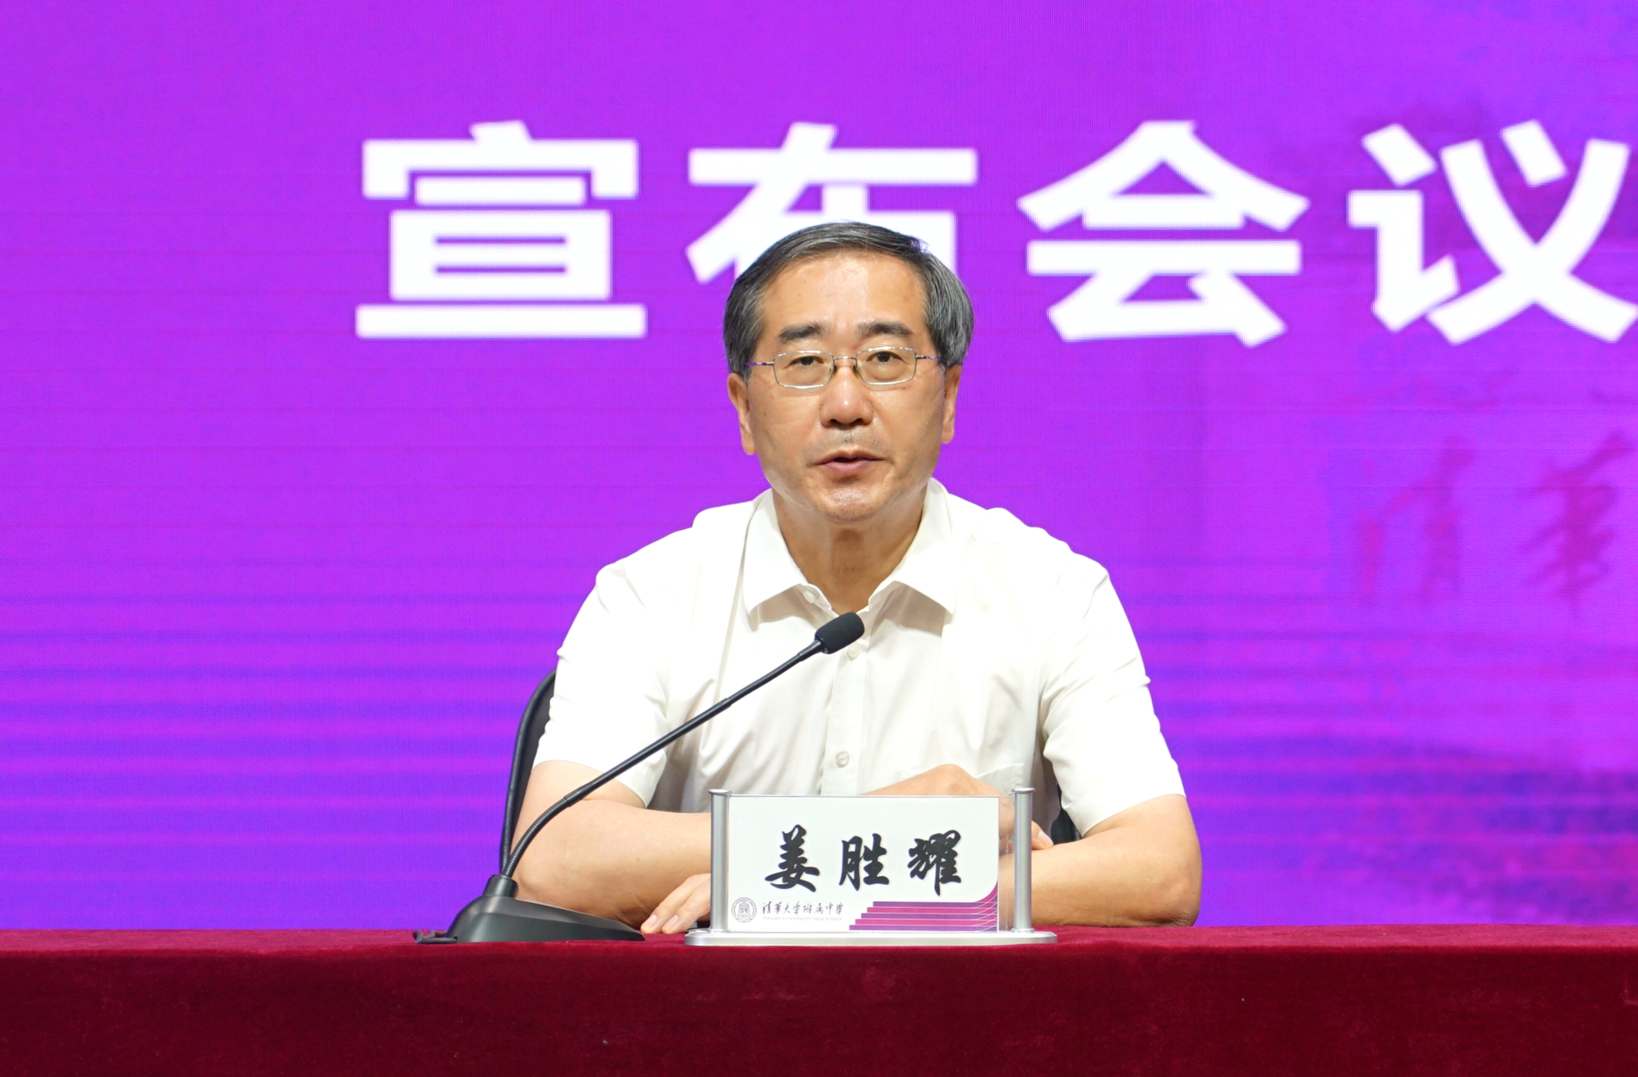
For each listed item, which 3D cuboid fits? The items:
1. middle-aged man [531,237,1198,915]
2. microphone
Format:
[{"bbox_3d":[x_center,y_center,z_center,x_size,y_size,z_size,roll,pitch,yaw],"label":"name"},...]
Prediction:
[{"bbox_3d":[0.030,0.400,2.554,0.560,1.330,0.680,0,-5,0],"label":"middle-aged man"},{"bbox_3d":[-0.127,0.177,2.384,0.320,0.250,0.110,2,-6,-22],"label":"microphone"}]

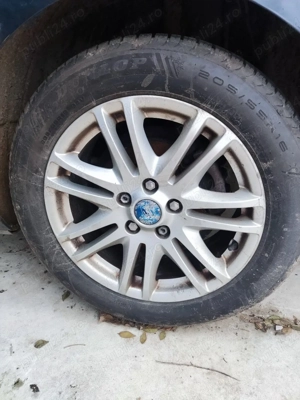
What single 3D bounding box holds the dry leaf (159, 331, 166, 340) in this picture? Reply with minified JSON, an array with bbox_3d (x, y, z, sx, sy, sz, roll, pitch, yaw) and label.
[{"bbox_3d":[0.029,0.312,0.666,0.014,0.004,0.027,5,24,13],"label":"dry leaf"}]

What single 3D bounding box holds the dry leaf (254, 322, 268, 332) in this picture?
[{"bbox_3d":[0.264,0.301,0.684,0.028,0.012,0.028,3,23,8],"label":"dry leaf"}]

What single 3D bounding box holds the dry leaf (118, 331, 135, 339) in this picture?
[{"bbox_3d":[-0.054,0.311,0.669,0.043,0.004,0.019,1,23,2],"label":"dry leaf"}]

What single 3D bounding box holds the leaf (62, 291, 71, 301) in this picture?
[{"bbox_3d":[-0.230,0.261,0.785,0.018,0.006,0.039,5,24,13],"label":"leaf"}]

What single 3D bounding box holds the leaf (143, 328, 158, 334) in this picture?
[{"bbox_3d":[0.001,0.305,0.681,0.030,0.006,0.018,10,25,22],"label":"leaf"}]

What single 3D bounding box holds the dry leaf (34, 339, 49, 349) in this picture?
[{"bbox_3d":[-0.245,0.320,0.646,0.023,0.006,0.026,15,28,32],"label":"dry leaf"}]

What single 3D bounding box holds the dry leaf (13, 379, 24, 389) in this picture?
[{"bbox_3d":[-0.256,0.356,0.561,0.018,0.006,0.014,16,28,33],"label":"dry leaf"}]

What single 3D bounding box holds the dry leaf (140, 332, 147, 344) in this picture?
[{"bbox_3d":[-0.015,0.315,0.660,0.013,0.004,0.033,1,23,3],"label":"dry leaf"}]

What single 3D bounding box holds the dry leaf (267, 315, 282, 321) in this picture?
[{"bbox_3d":[0.305,0.290,0.713,0.034,0.008,0.015,-1,23,-2],"label":"dry leaf"}]

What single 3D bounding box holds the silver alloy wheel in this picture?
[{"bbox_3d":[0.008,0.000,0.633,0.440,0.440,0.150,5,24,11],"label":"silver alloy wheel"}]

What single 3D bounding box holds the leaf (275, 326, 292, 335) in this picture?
[{"bbox_3d":[0.310,0.306,0.673,0.050,0.010,0.016,-10,25,-21],"label":"leaf"}]

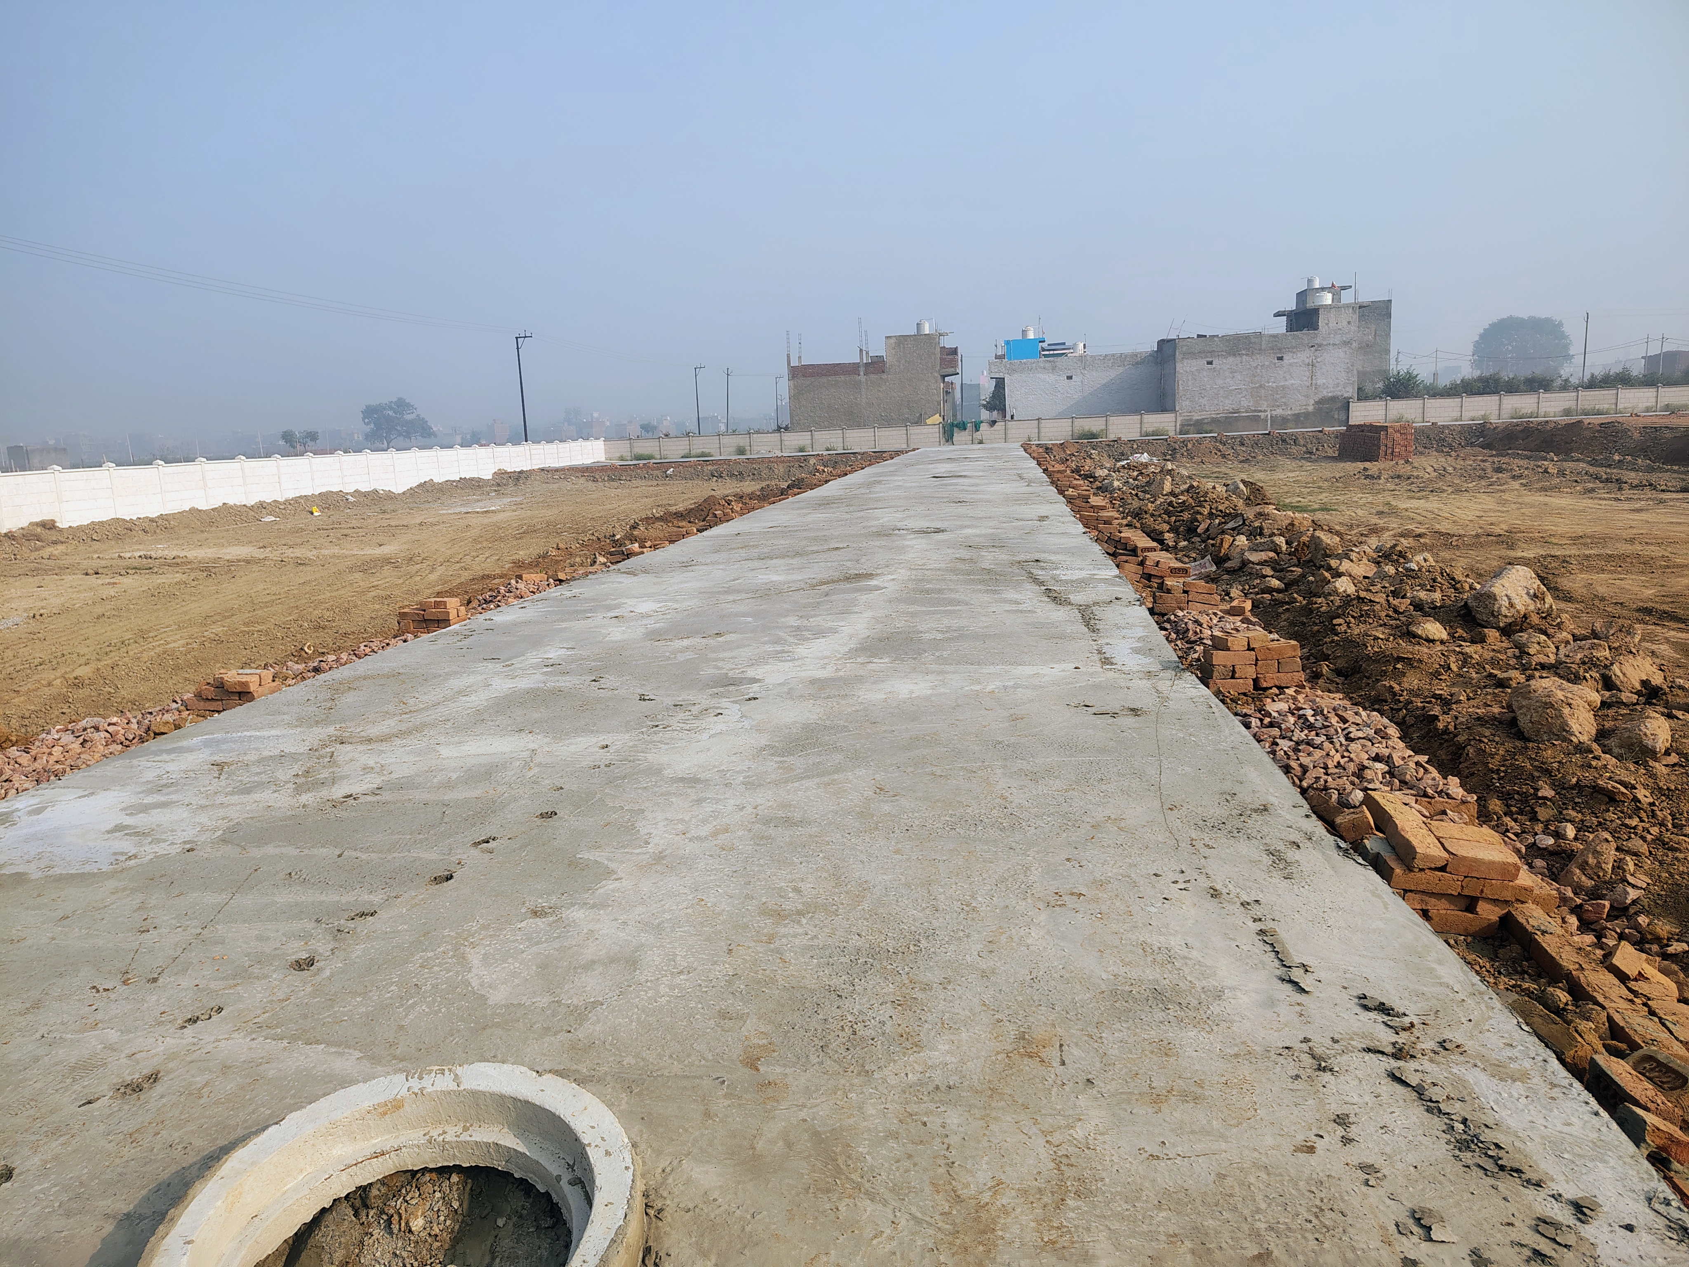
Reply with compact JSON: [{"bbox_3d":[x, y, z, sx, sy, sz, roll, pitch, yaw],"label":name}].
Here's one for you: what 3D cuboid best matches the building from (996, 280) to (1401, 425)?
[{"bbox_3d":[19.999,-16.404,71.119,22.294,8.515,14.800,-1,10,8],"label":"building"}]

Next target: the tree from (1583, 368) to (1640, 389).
[{"bbox_3d":[42.324,-13.358,64.730,3.100,2.617,2.700,4,12,33],"label":"tree"}]

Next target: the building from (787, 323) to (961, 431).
[{"bbox_3d":[2.228,-15.023,71.657,10.012,7.322,7.500,-1,10,8],"label":"building"}]

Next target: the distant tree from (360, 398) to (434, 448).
[{"bbox_3d":[-80.233,-37.456,211.890,13.000,10.133,11.500,-6,11,-20],"label":"distant tree"}]

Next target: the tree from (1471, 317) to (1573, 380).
[{"bbox_3d":[103.671,-42.079,180.112,14.500,12.664,13.000,3,12,29],"label":"tree"}]

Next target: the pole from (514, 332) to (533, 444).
[{"bbox_3d":[-18.606,-13.802,69.185,1.050,7.798,0.280,-1,10,8],"label":"pole"}]

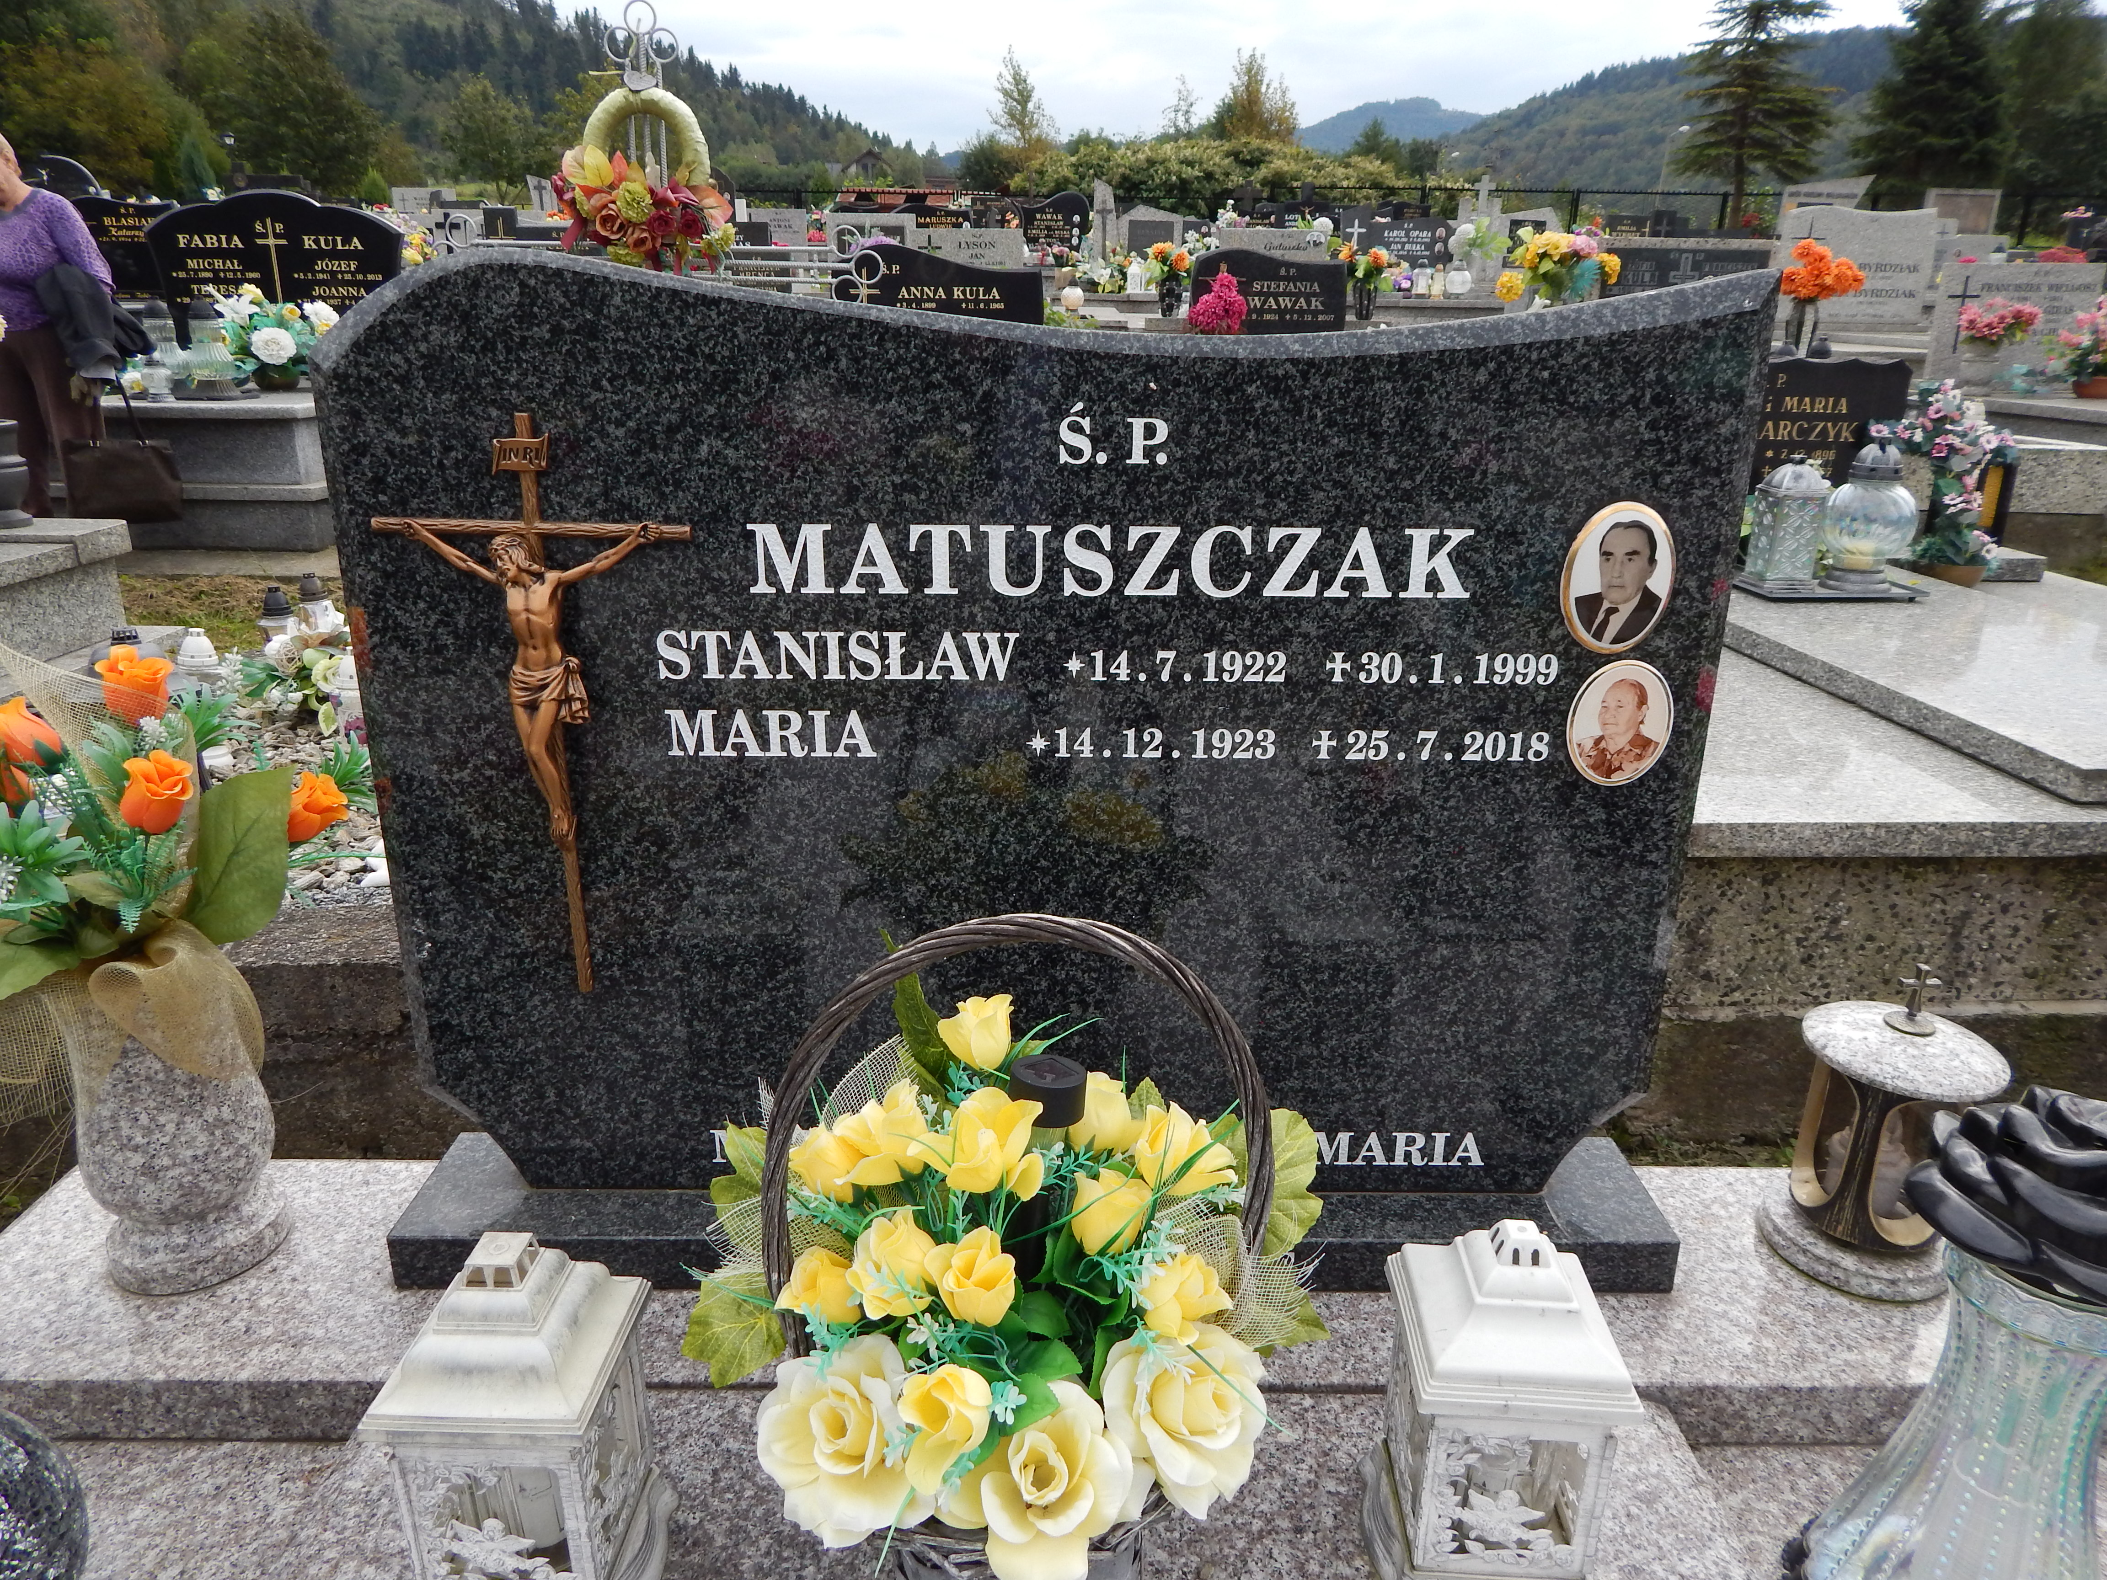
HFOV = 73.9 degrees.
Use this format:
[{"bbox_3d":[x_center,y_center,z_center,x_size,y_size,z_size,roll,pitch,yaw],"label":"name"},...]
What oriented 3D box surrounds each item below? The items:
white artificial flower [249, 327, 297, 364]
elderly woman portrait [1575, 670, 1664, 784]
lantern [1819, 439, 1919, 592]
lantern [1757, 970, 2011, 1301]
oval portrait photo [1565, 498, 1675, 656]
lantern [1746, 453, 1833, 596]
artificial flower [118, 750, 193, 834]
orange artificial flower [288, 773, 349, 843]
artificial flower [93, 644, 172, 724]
[{"bbox_3d":[-2.149,-1.225,3.860,0.128,0.105,0.085,0,17,0],"label":"white artificial flower"},{"bbox_3d":[0.456,-0.048,1.121,0.069,0.087,0.008,0,17,0],"label":"elderly woman portrait"},{"bbox_3d":[1.378,-0.471,2.368,0.158,0.240,0.158,0,17,0],"label":"lantern"},{"bbox_3d":[0.720,0.279,1.207,0.165,0.272,0.165,0,17,0],"label":"lantern"},{"bbox_3d":[0.439,-0.163,1.086,0.087,0.118,0.011,0,17,0],"label":"oval portrait photo"},{"bbox_3d":[1.246,-0.462,2.380,0.133,0.216,0.133,0,17,0],"label":"lantern"},{"bbox_3d":[-0.697,0.001,1.087,0.050,0.063,0.050,0,17,0],"label":"artificial flower"},{"bbox_3d":[-0.603,0.013,1.142,0.052,0.058,0.052,25,16,-8],"label":"orange artificial flower"},{"bbox_3d":[-0.734,-0.084,1.116,0.054,0.062,0.054,0,17,0],"label":"artificial flower"}]

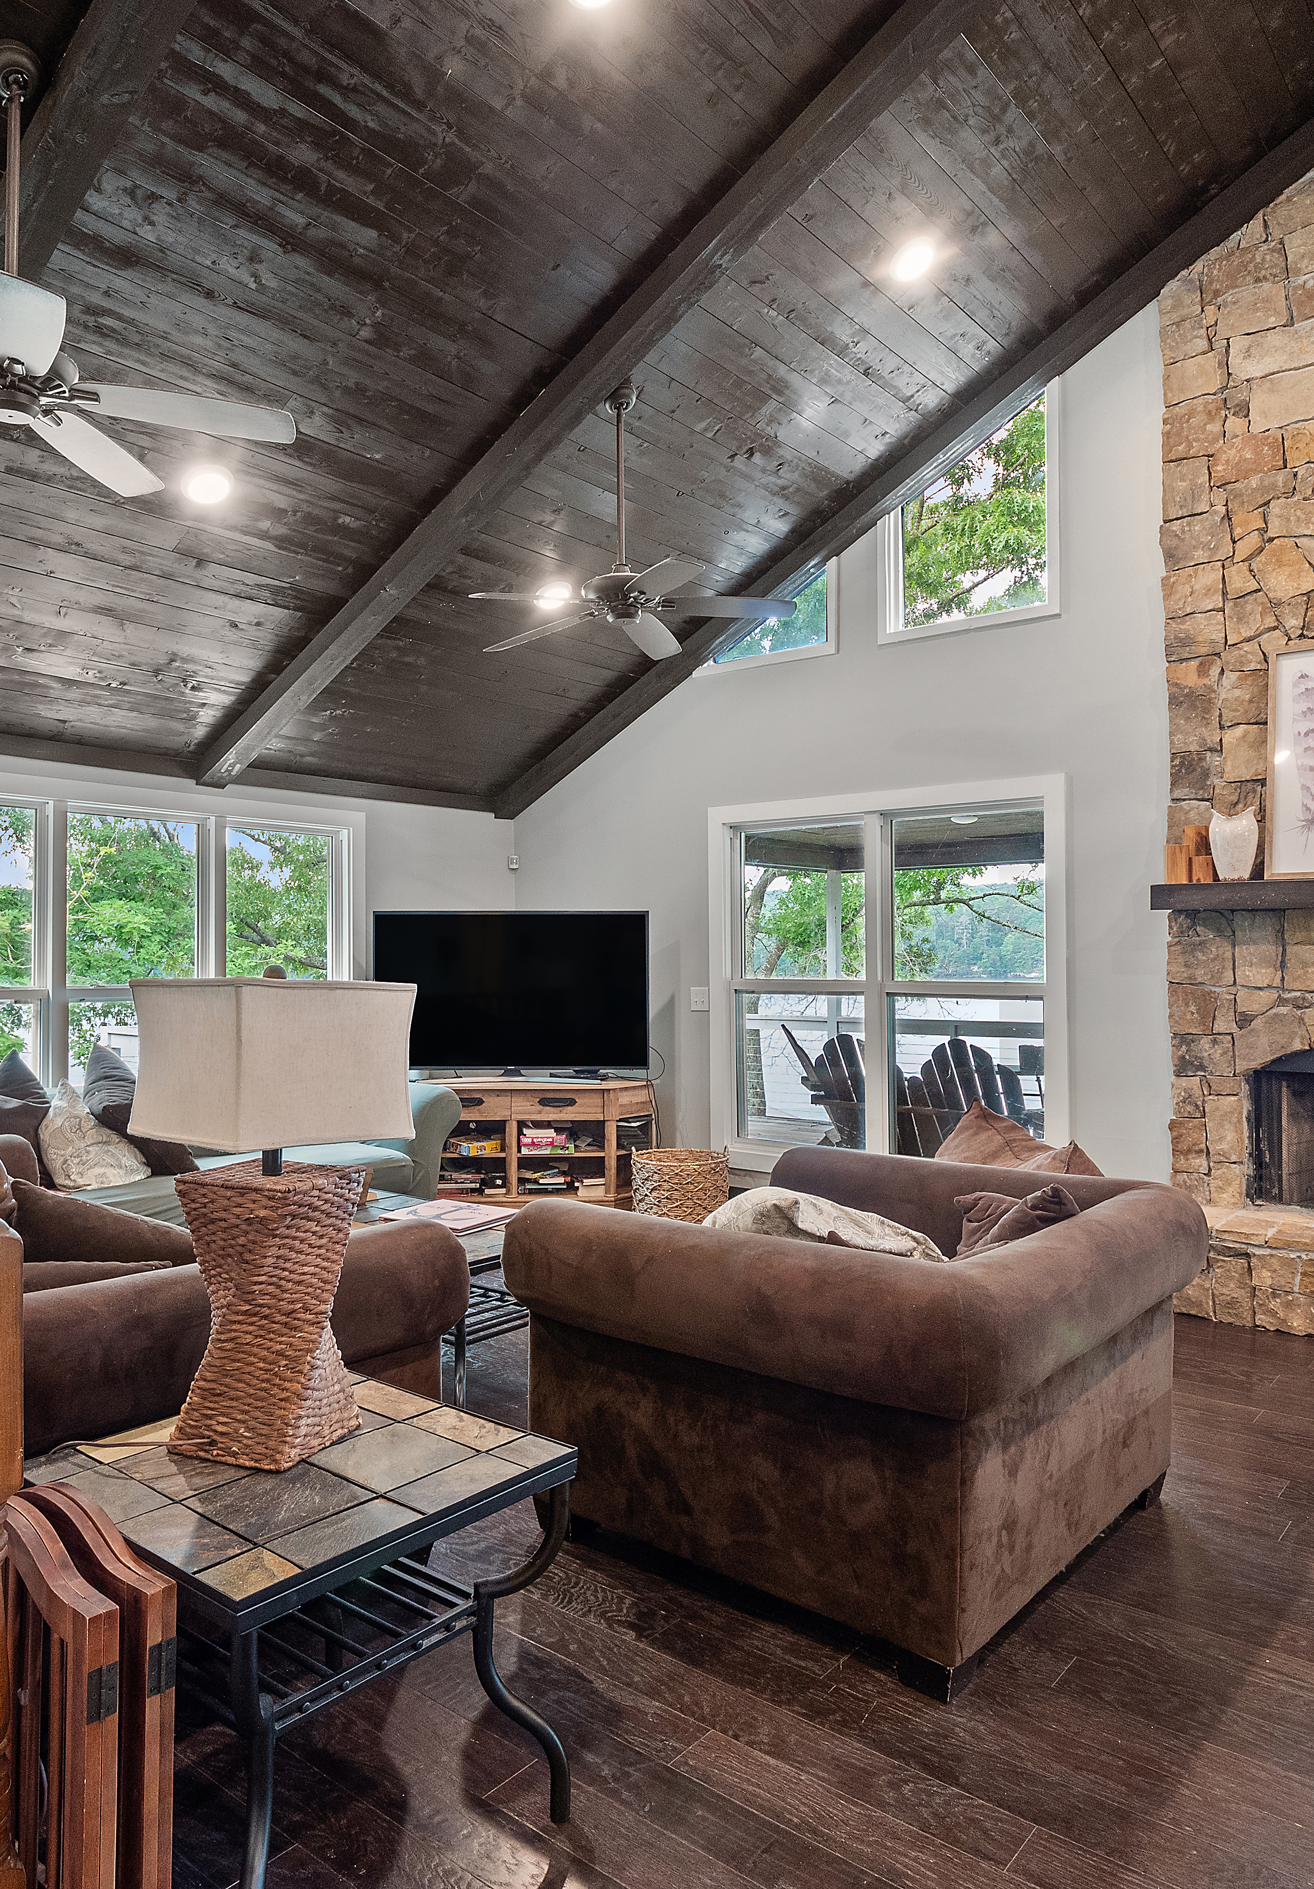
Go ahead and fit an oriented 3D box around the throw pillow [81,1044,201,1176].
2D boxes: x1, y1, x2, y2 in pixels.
[{"bbox_3d":[-2.171,0.691,4.876,0.160,0.470,0.470,-16,-10,37],"label":"throw pillow"}]

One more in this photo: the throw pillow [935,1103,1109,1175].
[{"bbox_3d":[1.157,0.692,3.697,0.480,0.420,0.170,0,-12,38],"label":"throw pillow"}]

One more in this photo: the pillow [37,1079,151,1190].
[{"bbox_3d":[-2.262,0.751,4.629,0.160,0.430,0.430,-19,-12,36],"label":"pillow"}]

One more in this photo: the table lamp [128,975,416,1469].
[{"bbox_3d":[-0.645,0.435,1.953,0.340,0.790,0.340,0,0,38],"label":"table lamp"}]

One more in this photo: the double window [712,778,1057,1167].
[{"bbox_3d":[1.077,0.221,5.813,1.950,1.930,0.100,0,0,38],"label":"double window"}]

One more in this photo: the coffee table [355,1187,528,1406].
[{"bbox_3d":[-0.885,1.187,3.982,1.200,0.470,0.640,0,0,38],"label":"coffee table"}]

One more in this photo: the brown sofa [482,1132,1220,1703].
[{"bbox_3d":[0.528,1.006,2.862,1.210,0.810,1.340,0,0,40],"label":"brown sofa"}]

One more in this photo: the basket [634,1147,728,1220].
[{"bbox_3d":[0.120,1.199,5.445,0.460,0.450,0.460,0,0,0],"label":"basket"}]

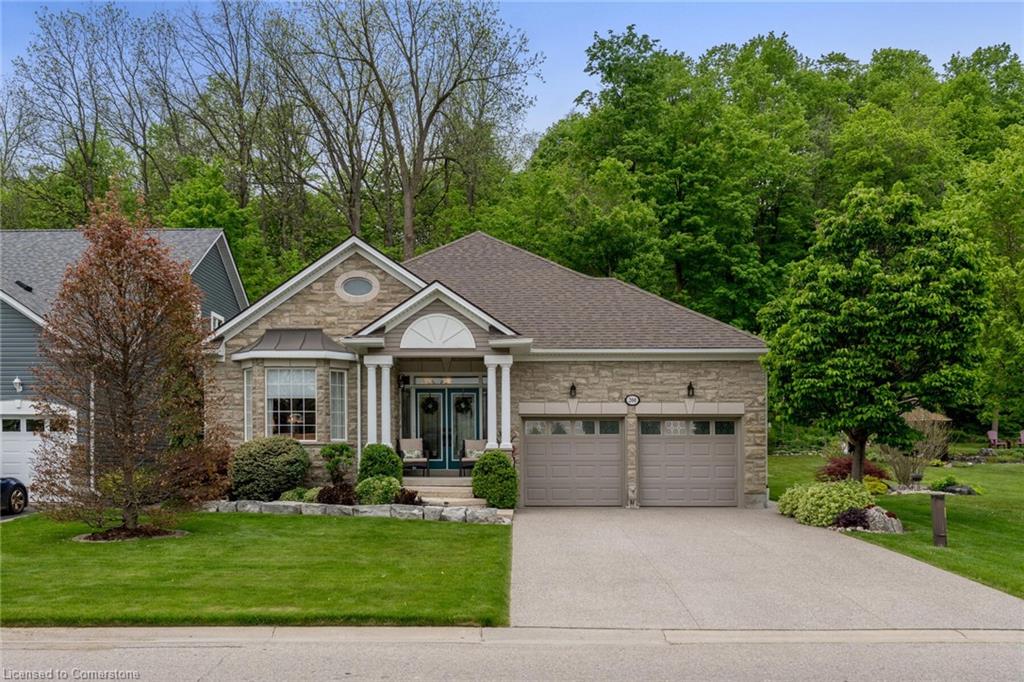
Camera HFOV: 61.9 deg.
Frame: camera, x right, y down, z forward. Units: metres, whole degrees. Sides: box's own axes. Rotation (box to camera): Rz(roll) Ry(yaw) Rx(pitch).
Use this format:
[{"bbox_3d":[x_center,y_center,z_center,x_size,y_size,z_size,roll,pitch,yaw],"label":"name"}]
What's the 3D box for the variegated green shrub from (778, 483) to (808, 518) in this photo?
[{"bbox_3d":[6.490,3.650,19.600,0.820,0.700,0.820,0,-2,0],"label":"variegated green shrub"}]

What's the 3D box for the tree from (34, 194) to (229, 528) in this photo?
[{"bbox_3d":[-7.271,0.381,16.600,3.600,6.500,3.400,0,-3,0],"label":"tree"}]

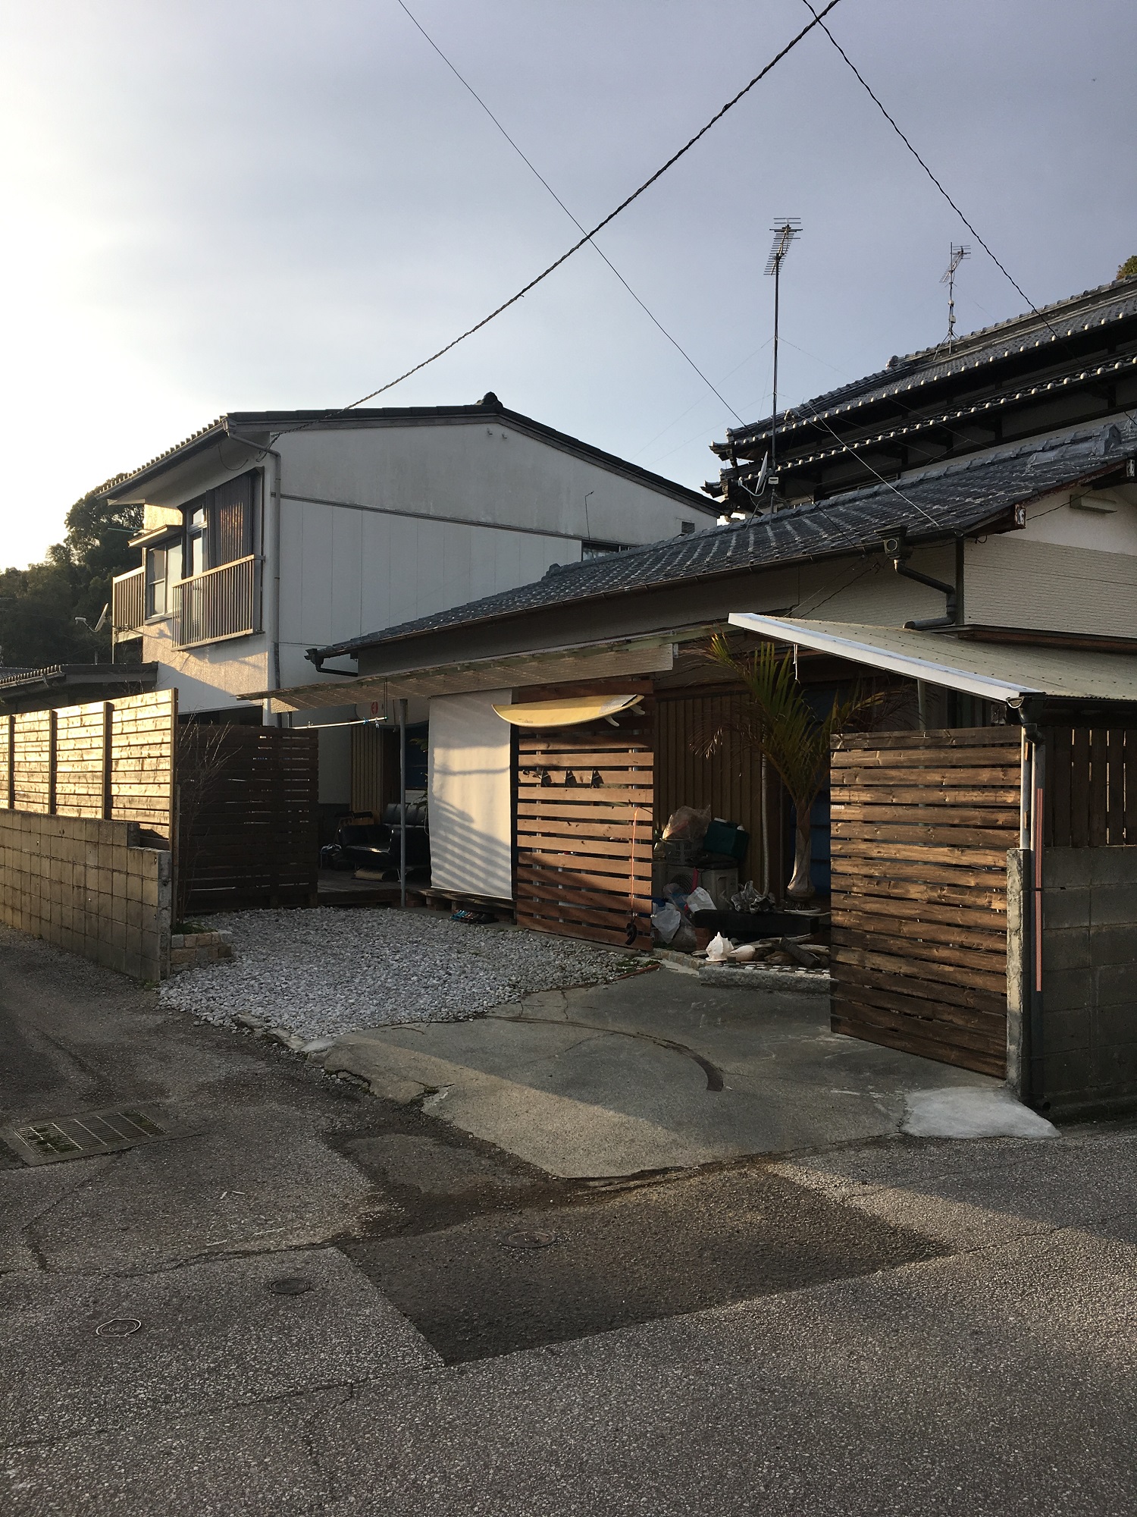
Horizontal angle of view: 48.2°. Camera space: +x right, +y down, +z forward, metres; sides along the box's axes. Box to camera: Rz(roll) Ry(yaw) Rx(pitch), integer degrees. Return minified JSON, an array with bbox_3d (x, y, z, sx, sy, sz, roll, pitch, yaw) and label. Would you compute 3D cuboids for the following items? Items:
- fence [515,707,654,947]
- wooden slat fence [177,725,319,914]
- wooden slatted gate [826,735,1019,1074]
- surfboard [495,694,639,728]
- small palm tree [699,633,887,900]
[{"bbox_3d":[0.100,0.430,9.610,0.060,1.830,1.710,0,-1,-36],"label":"fence"},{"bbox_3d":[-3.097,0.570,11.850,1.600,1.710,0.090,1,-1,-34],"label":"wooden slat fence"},{"bbox_3d":[1.870,0.717,6.785,0.060,1.730,1.420,0,-1,-28],"label":"wooden slatted gate"},{"bbox_3d":[-0.050,-0.340,9.280,0.520,0.160,1.880,-27,15,-33],"label":"surfboard"},{"bbox_3d":[1.680,0.065,9.200,1.450,1.970,1.400,0,-1,0],"label":"small palm tree"}]

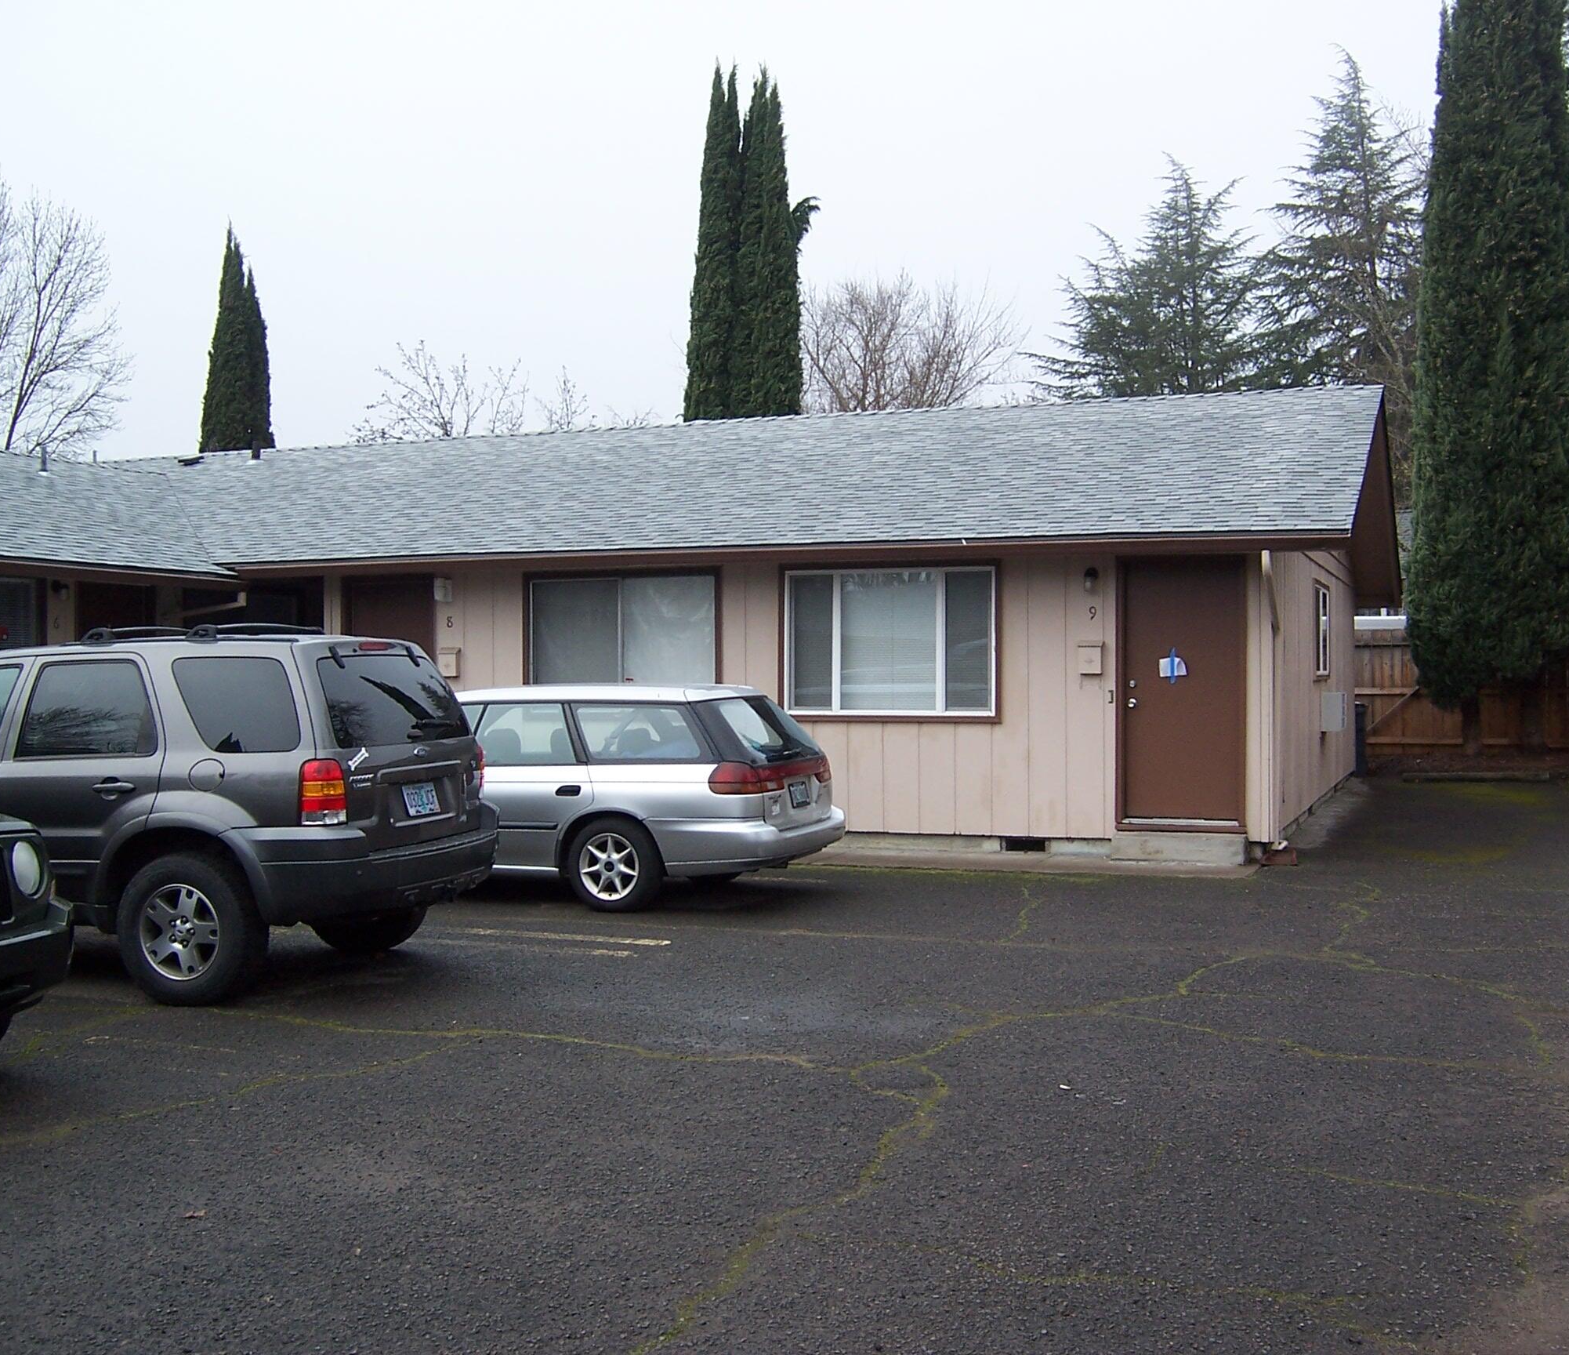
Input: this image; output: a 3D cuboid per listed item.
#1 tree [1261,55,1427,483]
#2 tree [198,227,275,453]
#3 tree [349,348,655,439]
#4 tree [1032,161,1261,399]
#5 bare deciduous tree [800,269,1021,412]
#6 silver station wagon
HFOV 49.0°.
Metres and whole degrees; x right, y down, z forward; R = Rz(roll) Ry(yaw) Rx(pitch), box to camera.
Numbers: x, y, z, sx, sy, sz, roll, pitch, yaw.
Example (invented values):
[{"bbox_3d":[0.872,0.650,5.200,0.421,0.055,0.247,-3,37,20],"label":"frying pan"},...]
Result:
[{"bbox_3d":[16.492,-8.489,49.924,8.000,19.150,8.000,0,1,0],"label":"tree"},{"bbox_3d":[-12.439,-4.414,38.960,2.000,11.490,2.000,0,1,0],"label":"tree"},{"bbox_3d":[-5.959,-2.772,35.975,6.200,8.200,5.400,0,1,0],"label":"tree"},{"bbox_3d":[10.387,-6.493,46.942,8.000,15.280,8.000,0,1,0],"label":"tree"},{"bbox_3d":[2.881,-4.079,39.963,5.800,10.650,5.600,0,1,0],"label":"bare deciduous tree"},{"bbox_3d":[-1.980,0.790,12.400,4.680,1.480,1.710,0,1,23],"label":"silver station wagon"}]

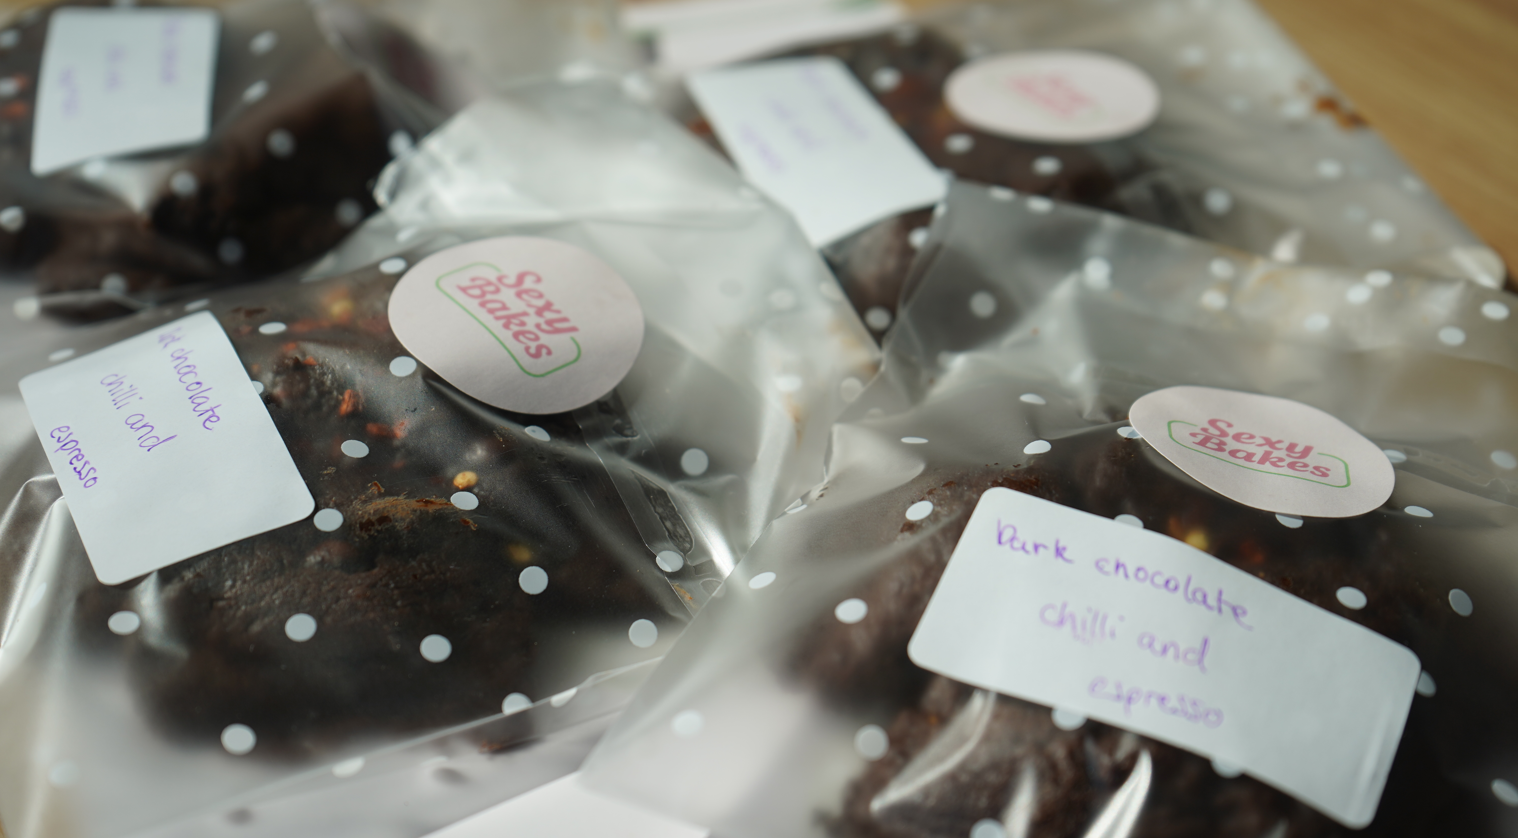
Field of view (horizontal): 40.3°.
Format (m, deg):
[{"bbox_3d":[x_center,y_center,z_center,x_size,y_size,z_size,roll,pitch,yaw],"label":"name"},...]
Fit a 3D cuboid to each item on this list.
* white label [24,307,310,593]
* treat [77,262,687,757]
[{"bbox_3d":[-0.093,0.003,0.322,0.033,0.002,0.062,-22,40,-17],"label":"white label"},{"bbox_3d":[-0.060,0.012,0.338,0.085,0.033,0.074,-12,40,-14],"label":"treat"}]

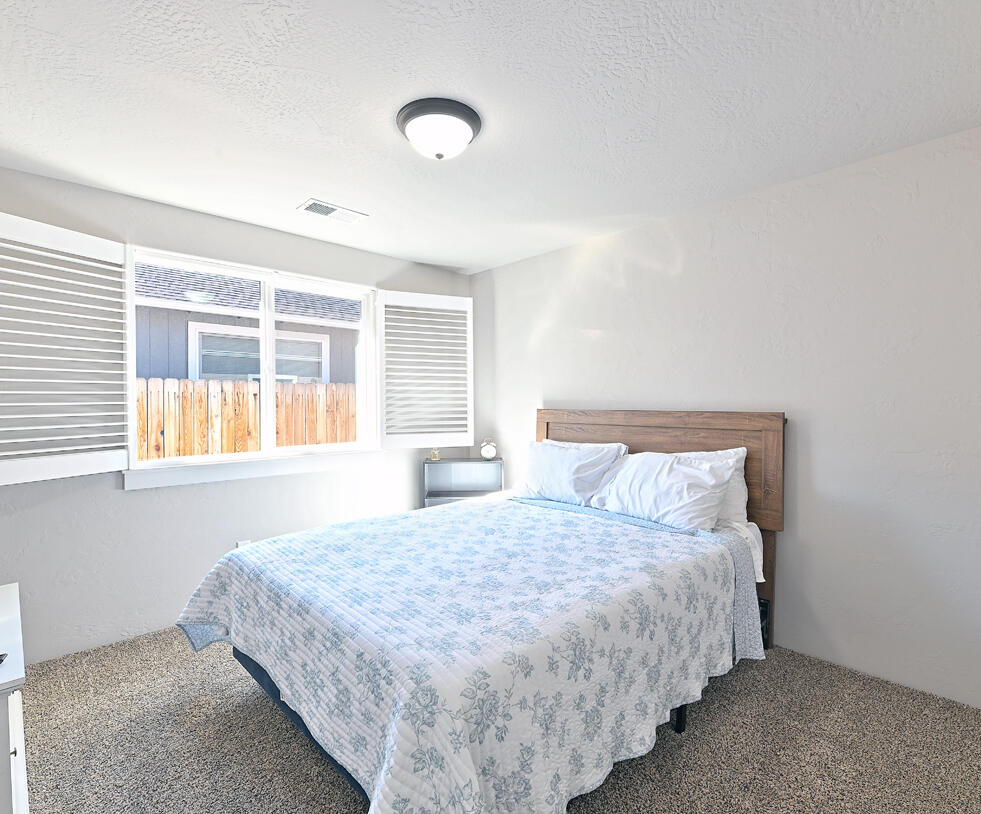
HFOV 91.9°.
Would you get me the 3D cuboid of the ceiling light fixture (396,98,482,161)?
[{"bbox_3d":[-0.207,-1.083,1.933,0.341,0.147,0.341,0,0,0],"label":"ceiling light fixture"}]

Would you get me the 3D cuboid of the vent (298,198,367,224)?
[{"bbox_3d":[-0.932,-1.147,2.822,0.354,0.020,0.200,0,0,-43],"label":"vent"}]

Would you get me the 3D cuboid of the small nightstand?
[{"bbox_3d":[-0.204,0.836,3.756,0.613,0.840,0.250,0,0,-1],"label":"small nightstand"}]

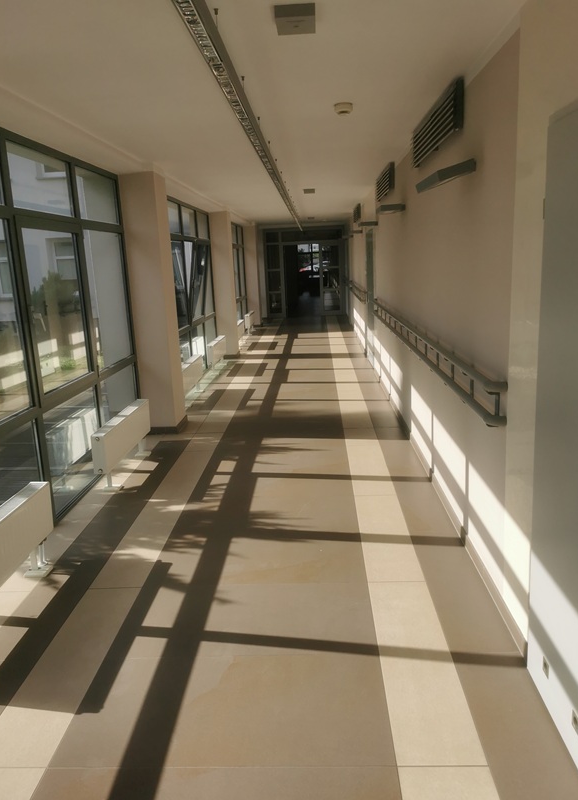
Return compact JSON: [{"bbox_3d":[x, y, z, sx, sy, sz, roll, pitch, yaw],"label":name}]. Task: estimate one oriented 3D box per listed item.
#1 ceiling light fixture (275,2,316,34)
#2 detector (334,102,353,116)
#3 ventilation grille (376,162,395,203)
[{"bbox_3d":[0.027,-1.444,2.371,0.148,0.042,0.185,-2,13,3],"label":"ceiling light fixture"},{"bbox_3d":[0.336,-1.782,3.832,0.107,0.055,0.107,-2,13,3],"label":"detector"},{"bbox_3d":[1.058,-2.380,6.884,0.055,0.260,1.340,-2,13,3],"label":"ventilation grille"}]

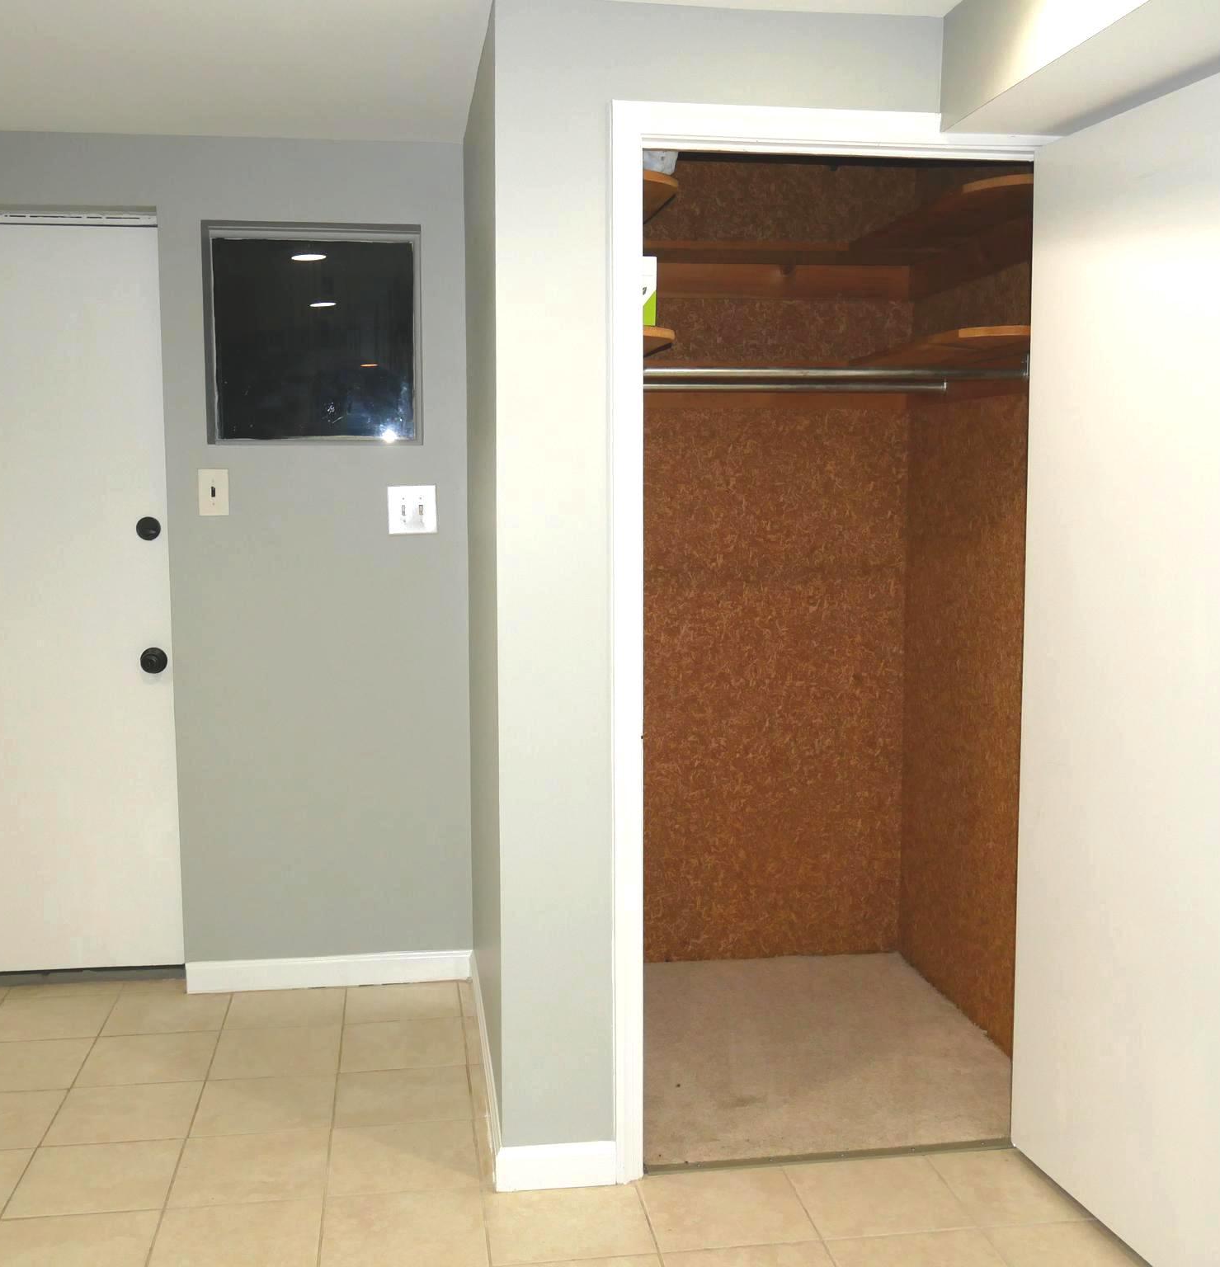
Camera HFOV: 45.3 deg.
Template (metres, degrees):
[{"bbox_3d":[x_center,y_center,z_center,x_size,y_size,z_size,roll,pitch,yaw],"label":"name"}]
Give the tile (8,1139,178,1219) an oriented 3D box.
[{"bbox_3d":[-1.028,1.098,2.945,0.300,0.010,0.300,-1,6,-8],"label":"tile"}]

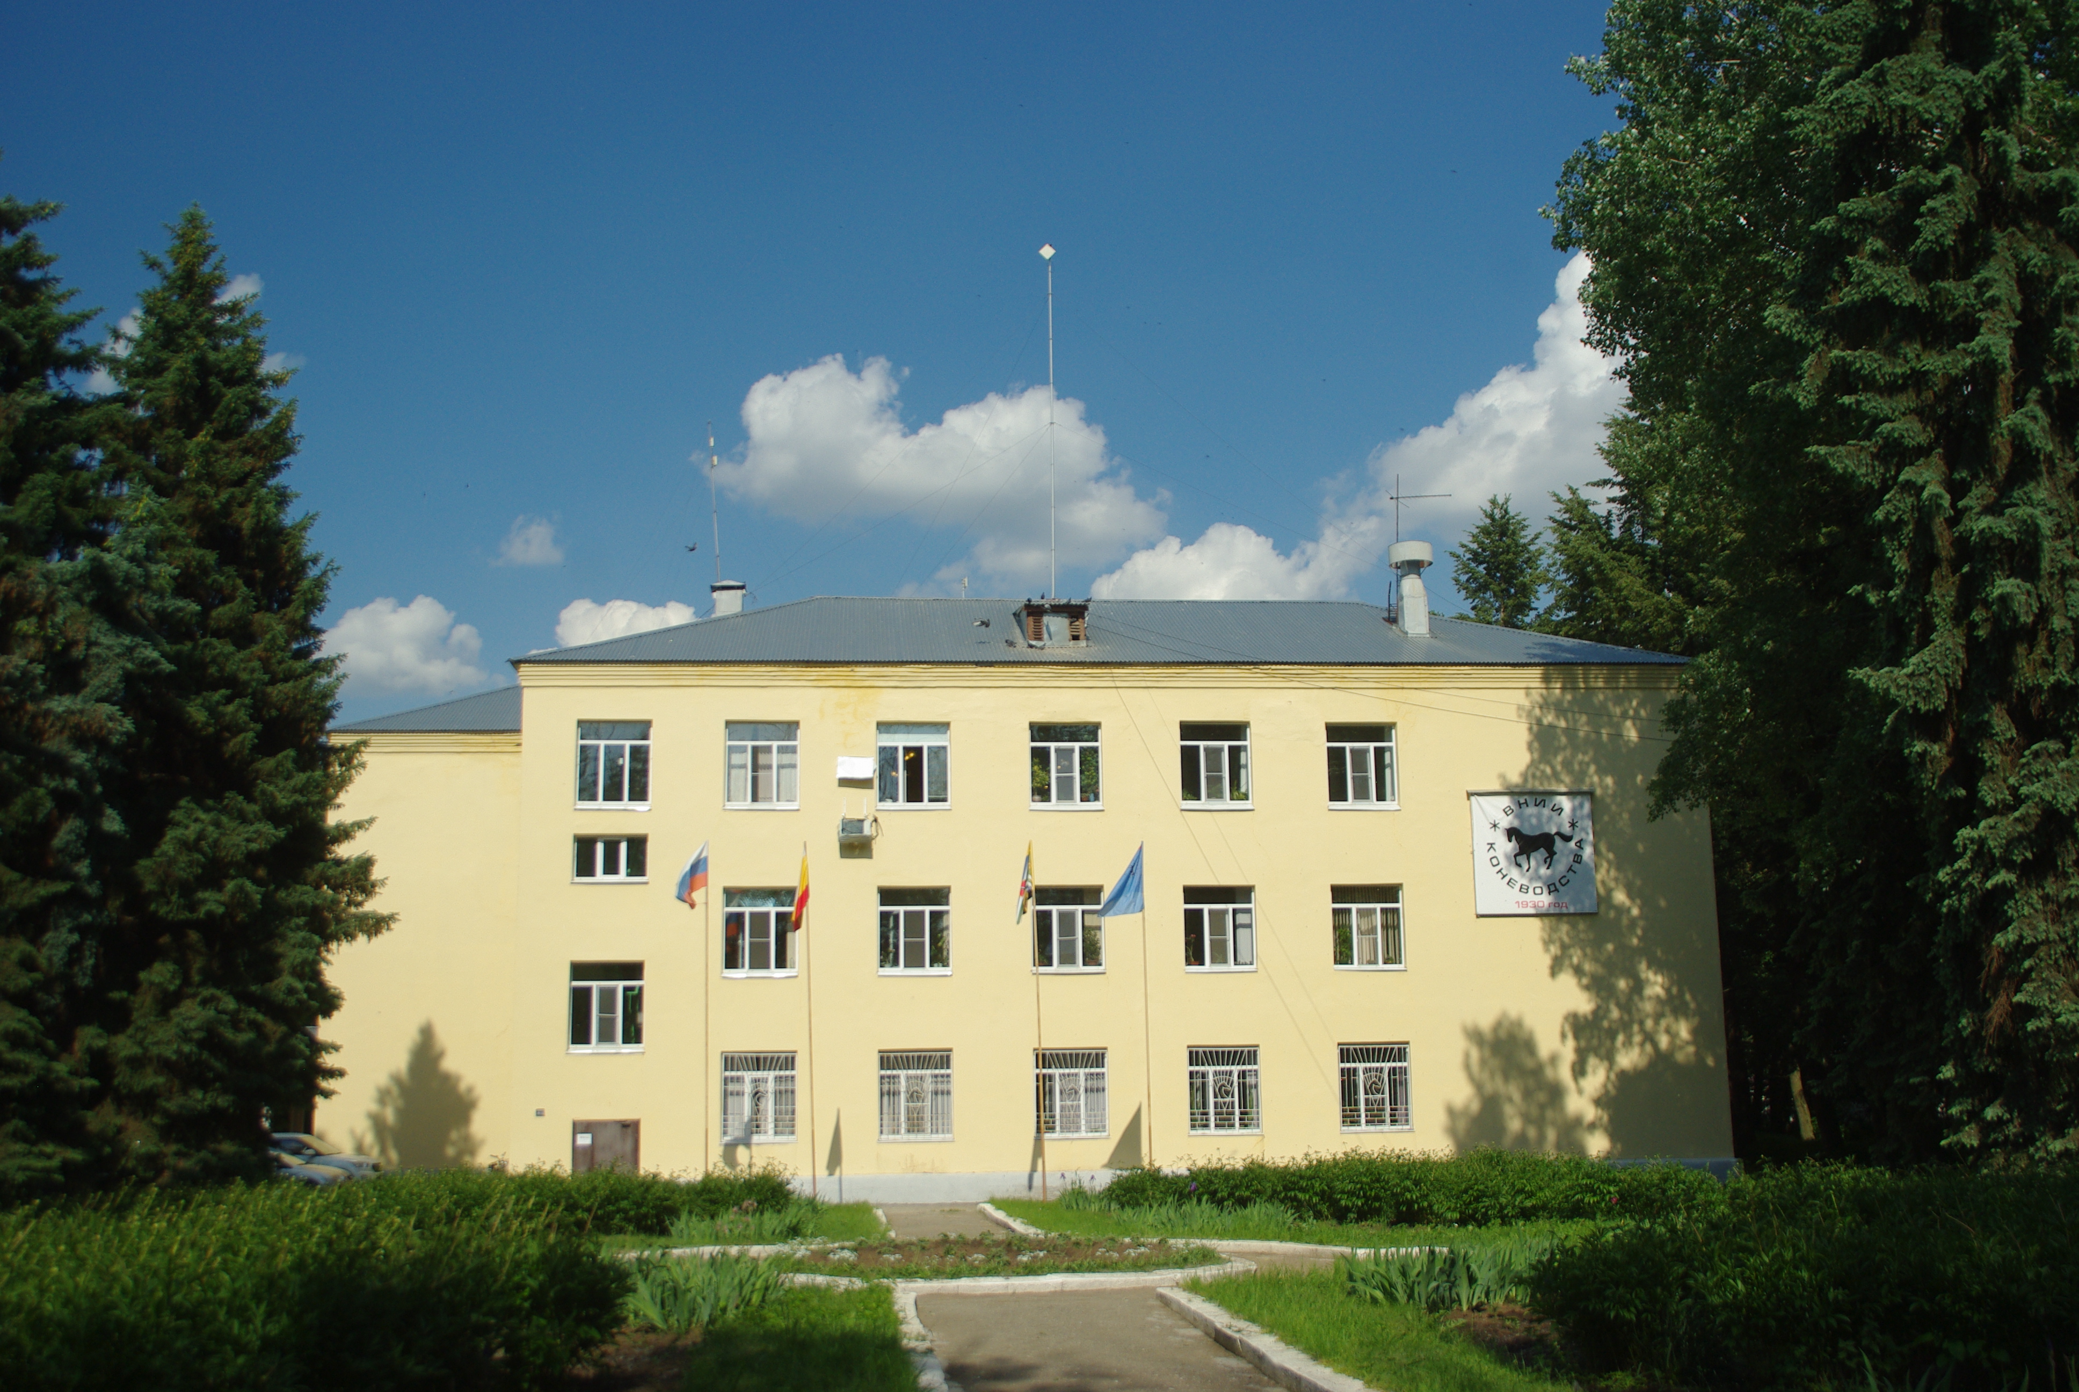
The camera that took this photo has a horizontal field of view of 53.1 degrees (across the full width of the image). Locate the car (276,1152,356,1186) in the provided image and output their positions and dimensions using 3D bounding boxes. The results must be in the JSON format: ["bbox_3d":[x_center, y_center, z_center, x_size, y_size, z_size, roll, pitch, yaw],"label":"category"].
[{"bbox_3d":[-15.444,9.338,40.068,4.200,1.450,1.700,0,-10,-3],"label":"car"}]

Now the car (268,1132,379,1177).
[{"bbox_3d":[-16.365,10.179,44.527,4.200,1.450,1.700,0,-10,-3],"label":"car"}]

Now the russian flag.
[{"bbox_3d":[-6.257,3.247,37.526,0.616,1.220,0.300,0,-10,-5],"label":"russian flag"}]

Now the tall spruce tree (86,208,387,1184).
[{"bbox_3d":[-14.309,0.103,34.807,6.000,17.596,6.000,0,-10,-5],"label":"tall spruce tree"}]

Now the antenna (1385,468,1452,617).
[{"bbox_3d":[8.863,-3.498,48.522,1.420,3.500,1.600,-3,-11,13],"label":"antenna"}]

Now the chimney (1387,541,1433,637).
[{"bbox_3d":[8.410,-2.303,47.228,1.000,2.240,1.100,0,-10,-5],"label":"chimney"}]

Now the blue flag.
[{"bbox_3d":[1.499,3.393,38.254,0.842,1.340,0.250,0,-10,-5],"label":"blue flag"}]

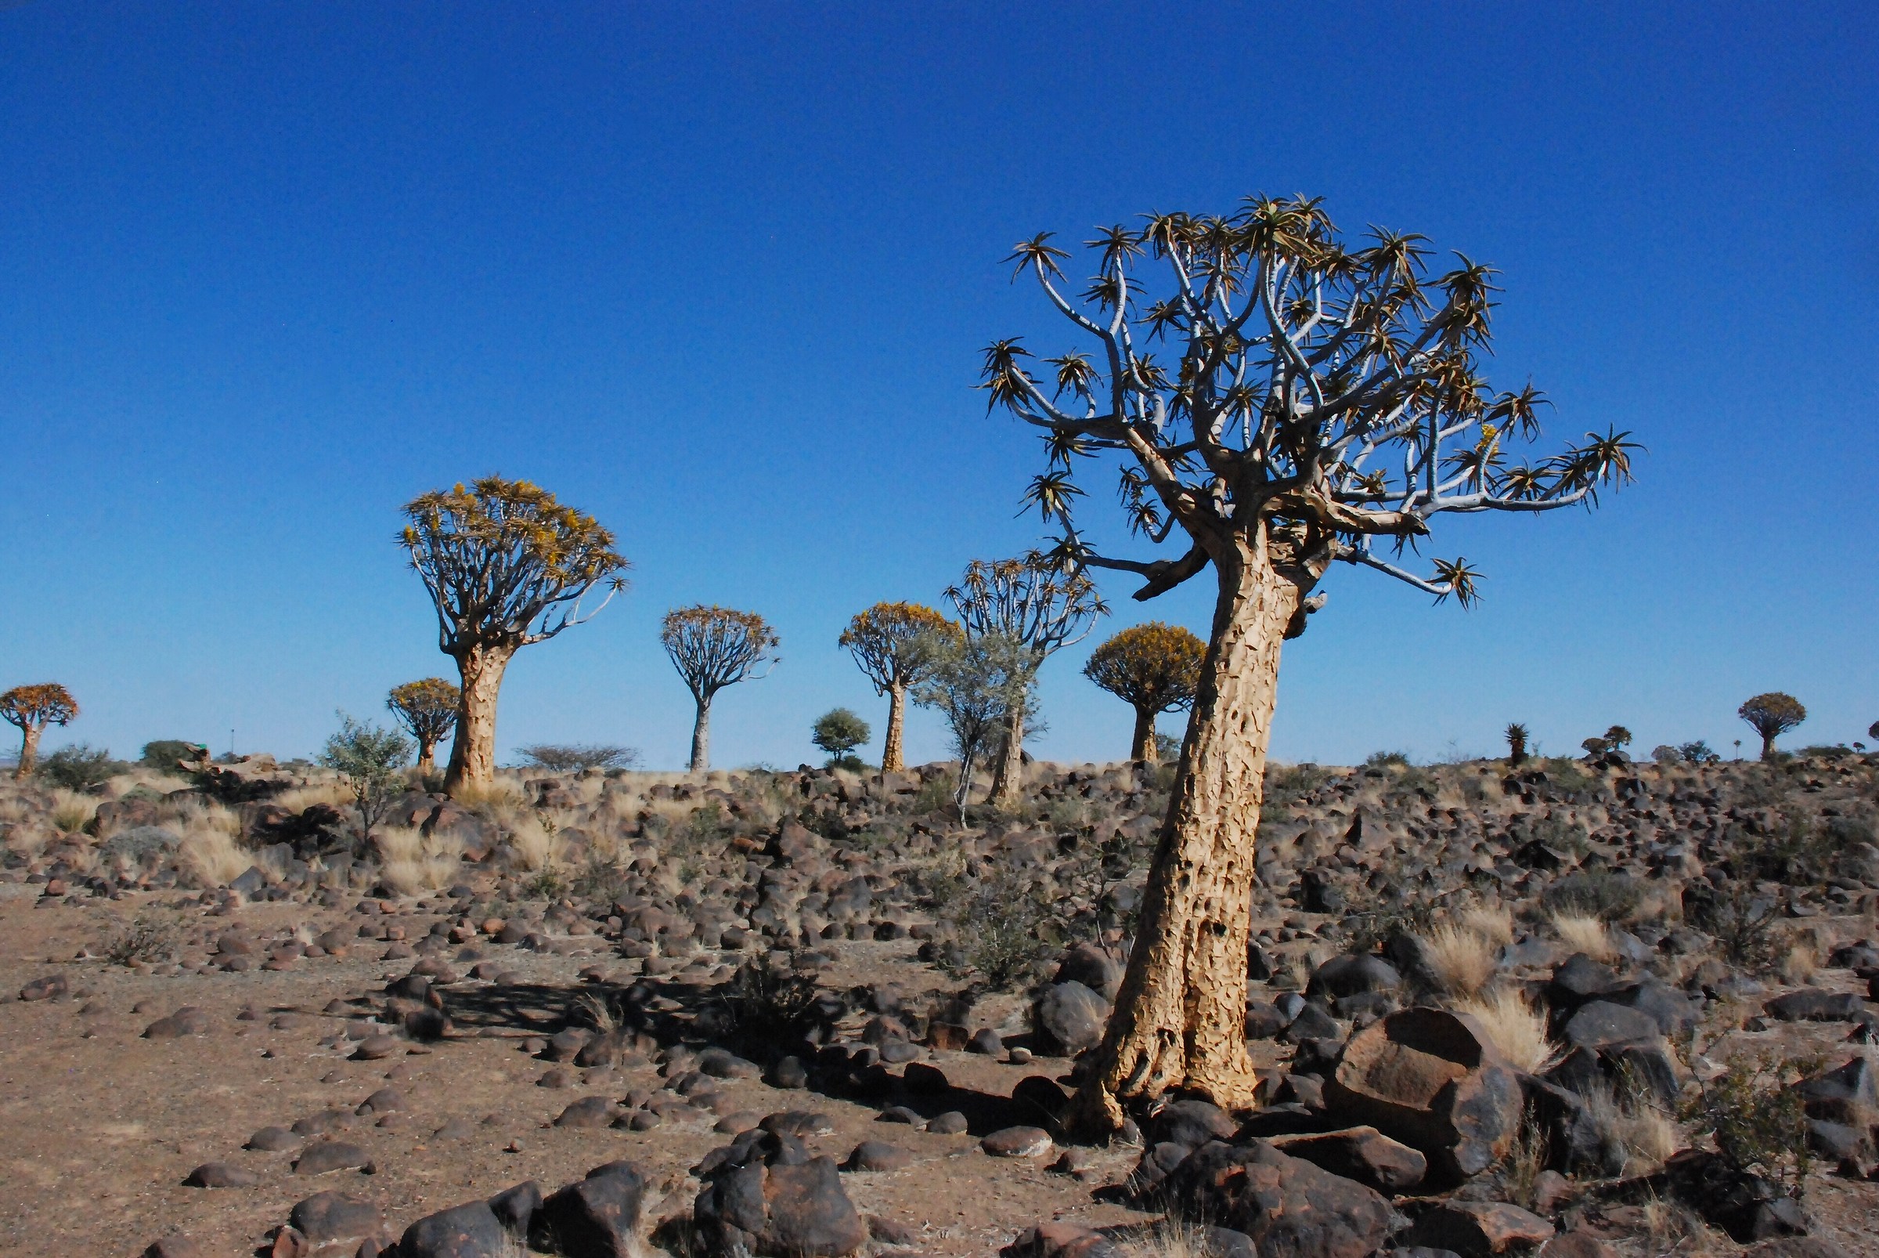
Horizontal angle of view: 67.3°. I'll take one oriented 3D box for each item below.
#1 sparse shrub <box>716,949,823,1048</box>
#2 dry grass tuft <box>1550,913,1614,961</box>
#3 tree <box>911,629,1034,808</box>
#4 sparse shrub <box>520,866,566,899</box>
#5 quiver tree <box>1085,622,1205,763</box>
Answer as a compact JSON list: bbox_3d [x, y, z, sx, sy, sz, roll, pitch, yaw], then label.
[{"bbox_3d":[-1.062,2.311,8.800,0.687,0.595,0.620,0,-5,0],"label":"sparse shrub"},{"bbox_3d":[4.471,2.146,9.800,0.440,0.360,0.420,0,-5,0],"label":"dry grass tuft"},{"bbox_3d":[0.428,1.183,17.500,1.600,2.400,1.550,0,-5,0],"label":"tree"},{"bbox_3d":[-3.989,2.555,14.200,0.458,0.325,0.435,0,-6,0],"label":"sparse shrub"},{"bbox_3d":[4.917,1.556,34.000,2.936,3.465,2.936,0,-6,0],"label":"quiver tree"}]

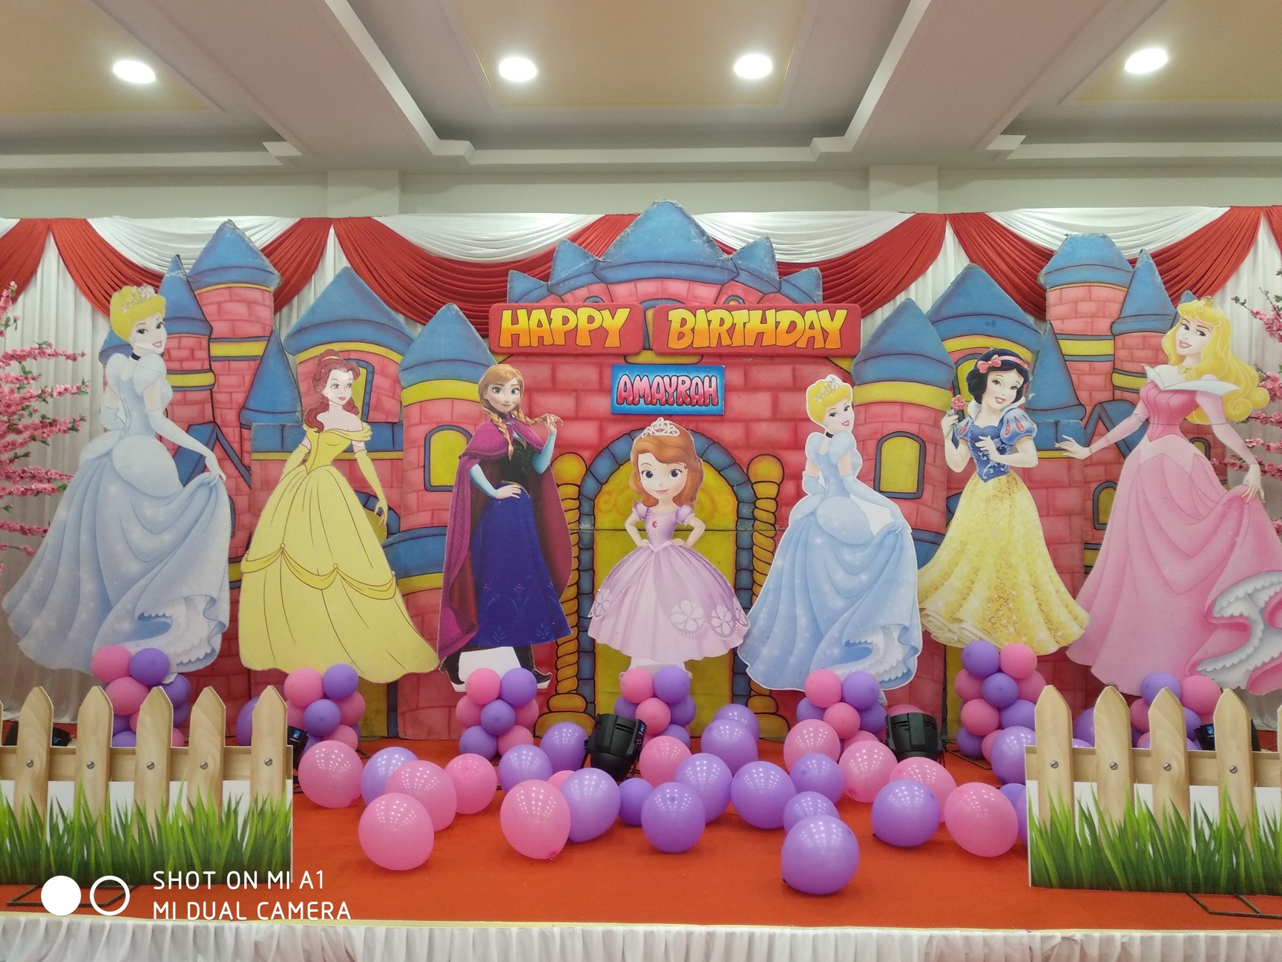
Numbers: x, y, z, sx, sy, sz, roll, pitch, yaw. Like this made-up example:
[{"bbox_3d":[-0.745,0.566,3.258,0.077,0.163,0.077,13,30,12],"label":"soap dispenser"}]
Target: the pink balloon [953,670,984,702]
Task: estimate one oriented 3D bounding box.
[{"bbox_3d":[1.523,0.947,4.450,0.162,0.167,0.162,0,0,0],"label":"pink balloon"}]

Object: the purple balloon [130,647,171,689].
[{"bbox_3d":[-2.004,0.758,3.929,0.159,0.151,0.163,0,0,0],"label":"purple balloon"}]

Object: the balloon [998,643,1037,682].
[{"bbox_3d":[1.733,0.834,4.420,0.178,0.178,0.178,0,0,2],"label":"balloon"}]

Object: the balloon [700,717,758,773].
[{"bbox_3d":[0.383,1.149,4.160,0.248,0.260,0.248,0,0,2],"label":"balloon"}]

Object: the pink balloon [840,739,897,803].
[{"bbox_3d":[0.853,1.087,3.611,0.222,0.229,0.232,0,0,0],"label":"pink balloon"}]

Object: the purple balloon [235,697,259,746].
[{"bbox_3d":[-1.726,1.115,4.385,0.233,0.265,0.235,0,-1,0],"label":"purple balloon"}]

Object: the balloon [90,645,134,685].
[{"bbox_3d":[-2.430,0.844,4.420,0.190,0.190,0.190,0,0,2],"label":"balloon"}]

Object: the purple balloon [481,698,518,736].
[{"bbox_3d":[-0.617,1.024,4.170,0.152,0.152,0.152,0,-1,2],"label":"purple balloon"}]

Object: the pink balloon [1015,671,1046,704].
[{"bbox_3d":[1.794,0.956,4.450,0.162,0.167,0.162,0,0,0],"label":"pink balloon"}]

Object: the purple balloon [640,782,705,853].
[{"bbox_3d":[0.102,1.087,3.116,0.207,0.214,0.211,0,-1,2],"label":"purple balloon"}]

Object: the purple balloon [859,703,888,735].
[{"bbox_3d":[1.032,1.070,4.360,0.168,0.161,0.167,0,-1,0],"label":"purple balloon"}]

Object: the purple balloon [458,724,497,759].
[{"bbox_3d":[-0.707,1.144,4.207,0.160,0.165,0.163,0,-1,2],"label":"purple balloon"}]

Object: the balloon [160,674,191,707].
[{"bbox_3d":[-2.083,0.937,4.280,0.162,0.159,0.161,0,-1,2],"label":"balloon"}]

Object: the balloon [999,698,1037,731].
[{"bbox_3d":[1.736,1.087,4.420,0.180,0.180,0.180,0,0,2],"label":"balloon"}]

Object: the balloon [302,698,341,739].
[{"bbox_3d":[-1.404,1.043,4.230,0.165,0.167,0.175,0,-1,0],"label":"balloon"}]

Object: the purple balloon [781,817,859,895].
[{"bbox_3d":[0.529,1.099,2.832,0.228,0.228,0.233,0,-1,2],"label":"purple balloon"}]

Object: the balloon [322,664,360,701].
[{"bbox_3d":[-1.368,0.922,4.400,0.167,0.172,0.167,0,0,0],"label":"balloon"}]

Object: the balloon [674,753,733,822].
[{"bbox_3d":[0.226,1.111,3.478,0.213,0.239,0.221,0,-1,2],"label":"balloon"}]

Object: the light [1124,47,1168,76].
[{"bbox_3d":[2.189,-1.816,4.172,0.168,0.035,0.168,0,0,0],"label":"light"}]

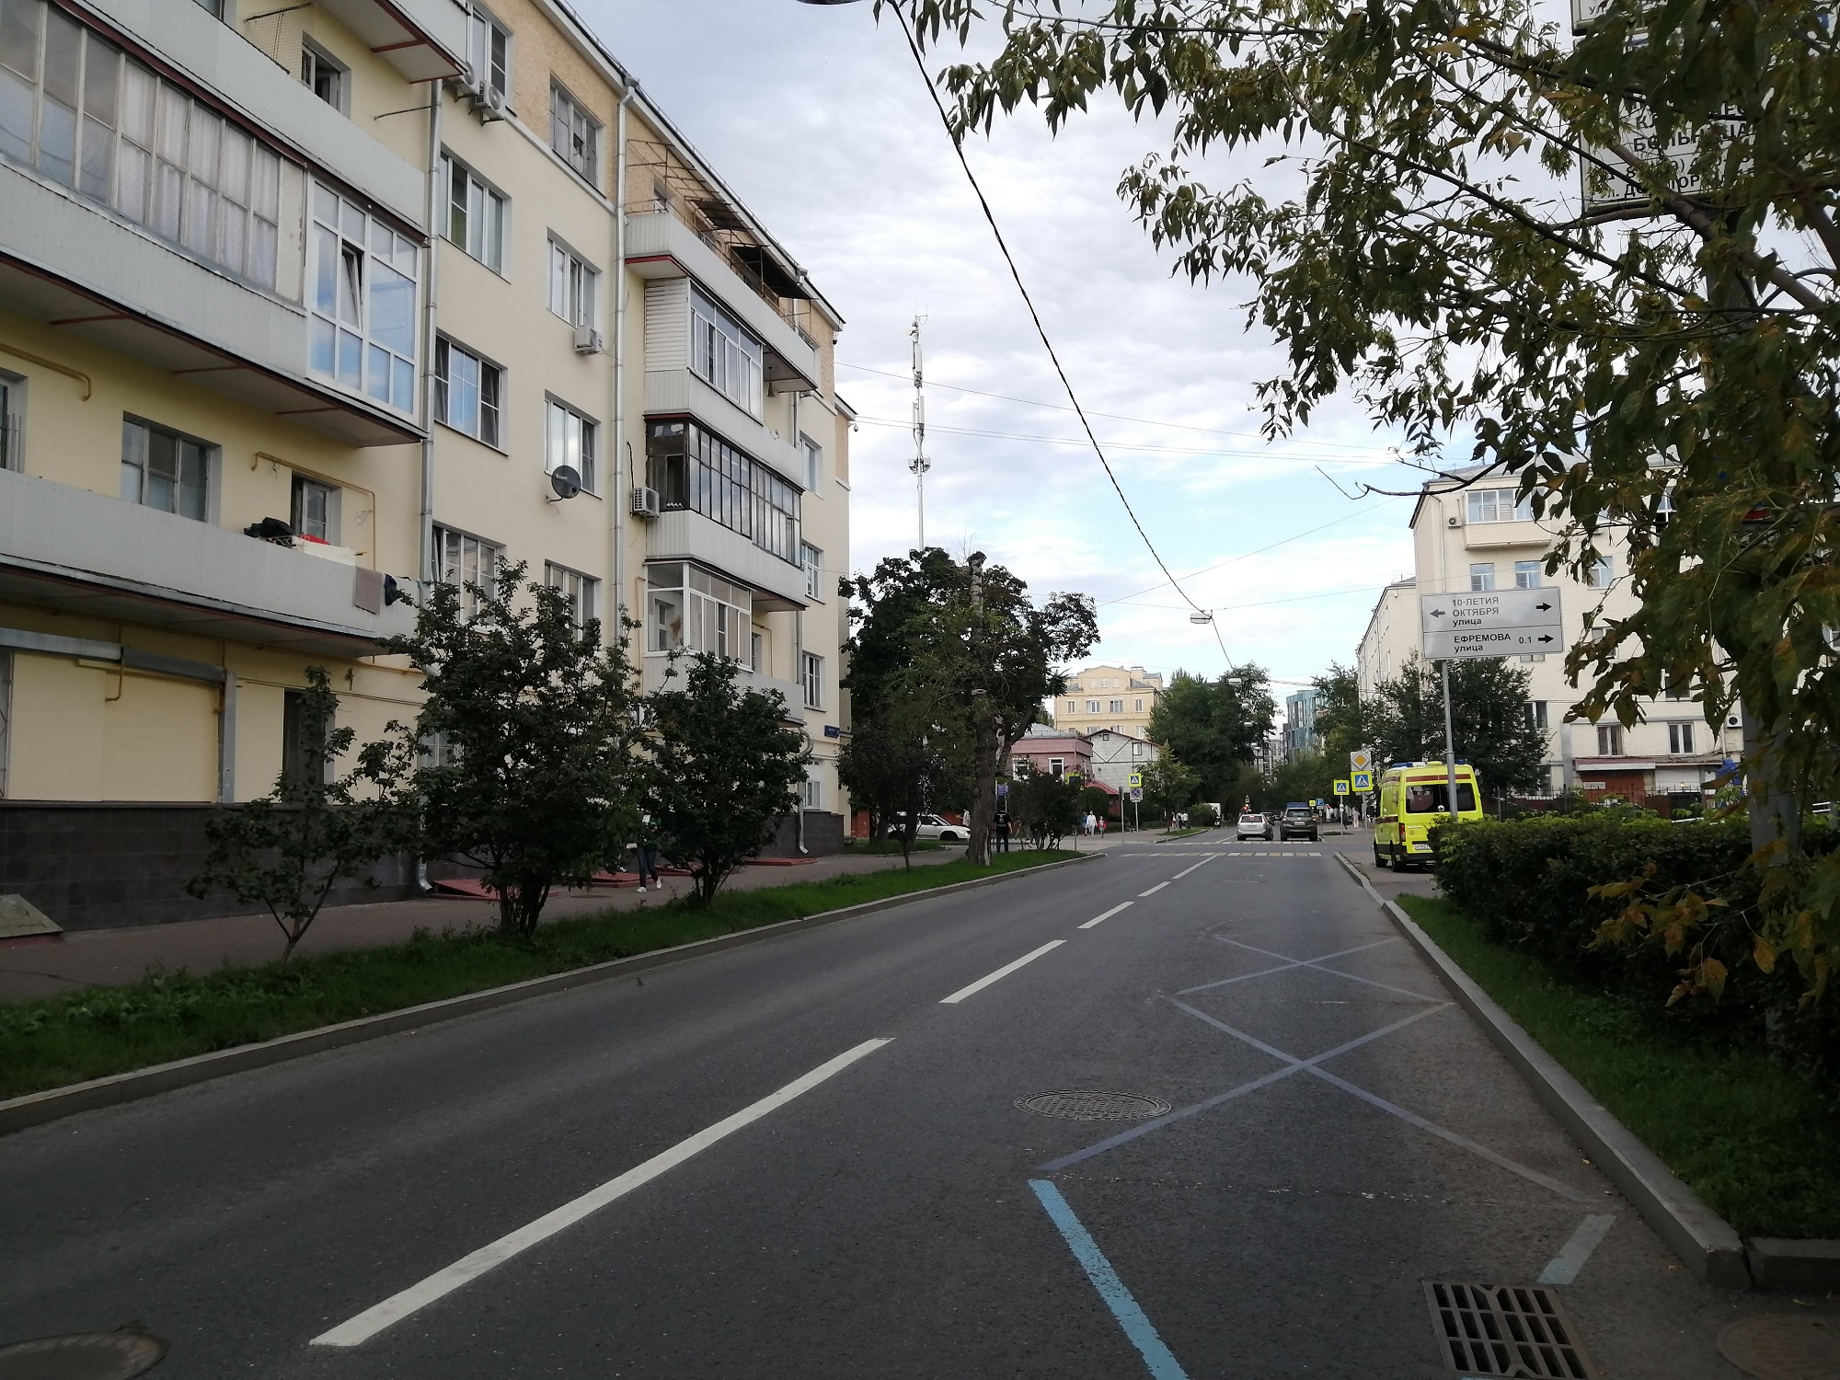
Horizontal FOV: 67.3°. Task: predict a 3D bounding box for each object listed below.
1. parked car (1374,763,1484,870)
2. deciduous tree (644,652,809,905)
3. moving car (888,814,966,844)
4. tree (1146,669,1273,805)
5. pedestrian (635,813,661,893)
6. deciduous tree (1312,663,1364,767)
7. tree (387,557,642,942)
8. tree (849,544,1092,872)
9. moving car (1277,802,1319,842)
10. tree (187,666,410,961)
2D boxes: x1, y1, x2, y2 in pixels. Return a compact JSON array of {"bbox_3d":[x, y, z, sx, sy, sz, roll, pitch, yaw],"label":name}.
[{"bbox_3d":[14.325,3.634,39.062,2.080,2.850,5.950,-2,-5,14],"label":"parked car"},{"bbox_3d":[-3.392,1.543,24.236,2.898,4.451,2.666,0,-5,-8],"label":"deciduous tree"},{"bbox_3d":[0.394,6.658,66.398,4.450,1.460,1.750,-2,-5,11],"label":"moving car"},{"bbox_3d":[27.894,5.512,131.322,12.357,15.069,11.368,-2,-5,12],"label":"tree"},{"bbox_3d":[-5.687,3.395,29.030,0.550,1.680,0.500,-2,-5,14],"label":"pedestrian"},{"bbox_3d":[37.858,4.996,124.343,5.461,14.602,5.461,-2,-5,17],"label":"deciduous tree"},{"bbox_3d":[-5.410,0.770,18.288,3.427,4.968,3.153,1,-5,-16],"label":"tree"},{"bbox_3d":[1.664,0.490,41.873,7.569,9.601,6.963,-1,-5,2],"label":"tree"},{"bbox_3d":[20.456,7.316,74.791,1.900,1.740,4.650,-2,-5,14],"label":"moving car"},{"bbox_3d":[-6.834,1.349,15.089,2.472,3.234,2.274,2,-6,-24],"label":"tree"}]

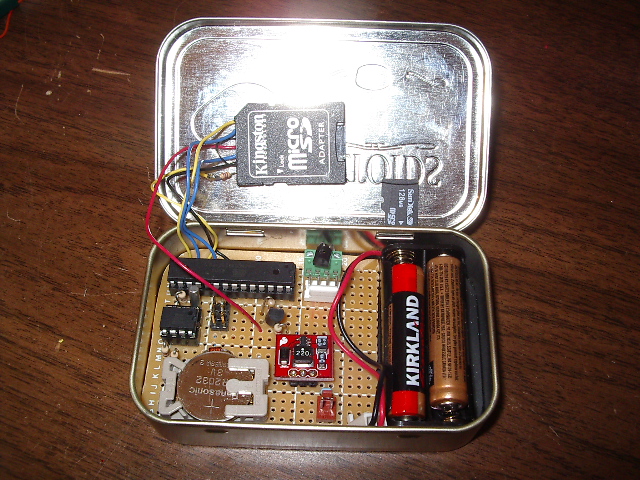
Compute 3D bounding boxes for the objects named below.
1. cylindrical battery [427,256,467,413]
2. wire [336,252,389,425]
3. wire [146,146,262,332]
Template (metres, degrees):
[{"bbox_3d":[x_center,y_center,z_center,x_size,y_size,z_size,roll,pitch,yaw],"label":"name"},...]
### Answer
[{"bbox_3d":[0.036,0.027,0.202,0.011,0.011,0.046,3,58,1],"label":"cylindrical battery"},{"bbox_3d":[0.011,0.026,0.194,0.015,0.008,0.049,3,58,1],"label":"wire"},{"bbox_3d":[-0.032,0.000,0.197,0.033,0.013,0.053,0,83,0],"label":"wire"}]

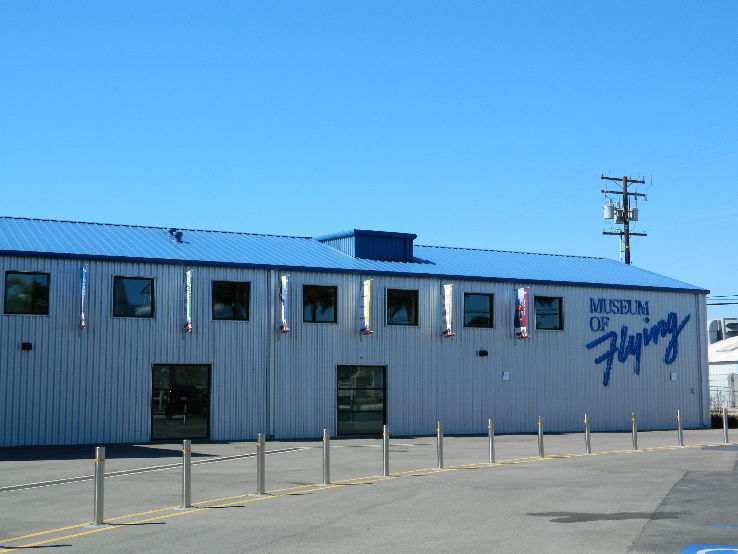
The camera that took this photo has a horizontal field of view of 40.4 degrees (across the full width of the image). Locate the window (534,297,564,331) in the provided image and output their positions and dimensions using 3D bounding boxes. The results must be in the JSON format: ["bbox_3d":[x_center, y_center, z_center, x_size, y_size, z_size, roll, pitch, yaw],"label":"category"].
[{"bbox_3d":[6.615,1.342,36.846,1.234,1.198,0.120,3,-7,-25],"label":"window"}]

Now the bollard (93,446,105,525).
[{"bbox_3d":[-3.241,2.525,12.074,0.115,0.921,0.115,0,-6,0],"label":"bollard"}]

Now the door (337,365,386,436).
[{"bbox_3d":[-0.249,4.119,33.253,1.806,2.287,0.120,3,-7,-25],"label":"door"}]

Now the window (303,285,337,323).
[{"bbox_3d":[-1.580,0.909,32.949,1.231,1.231,0.100,3,-7,-26],"label":"window"}]

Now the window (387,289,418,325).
[{"bbox_3d":[1.150,1.054,34.249,1.203,1.196,0.120,3,-7,-25],"label":"window"}]

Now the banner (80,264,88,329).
[{"bbox_3d":[-8.316,0.588,29.235,0.060,1.827,0.740,3,-7,-25],"label":"banner"}]

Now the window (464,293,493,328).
[{"bbox_3d":[3.921,1.198,35.607,1.231,1.231,0.100,3,-7,-26],"label":"window"}]

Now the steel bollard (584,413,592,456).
[{"bbox_3d":[5.480,3.943,25.073,0.120,0.961,0.120,3,-7,-25],"label":"steel bollard"}]

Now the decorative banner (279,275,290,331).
[{"bbox_3d":[-2.691,0.860,31.911,0.060,1.813,0.740,3,-7,-25],"label":"decorative banner"}]

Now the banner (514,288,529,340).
[{"bbox_3d":[5.467,1.271,35.885,0.060,1.780,0.770,3,-7,-26],"label":"banner"}]

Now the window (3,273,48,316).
[{"bbox_3d":[-9.883,0.475,29.006,1.225,1.218,0.120,3,-7,-25],"label":"window"}]

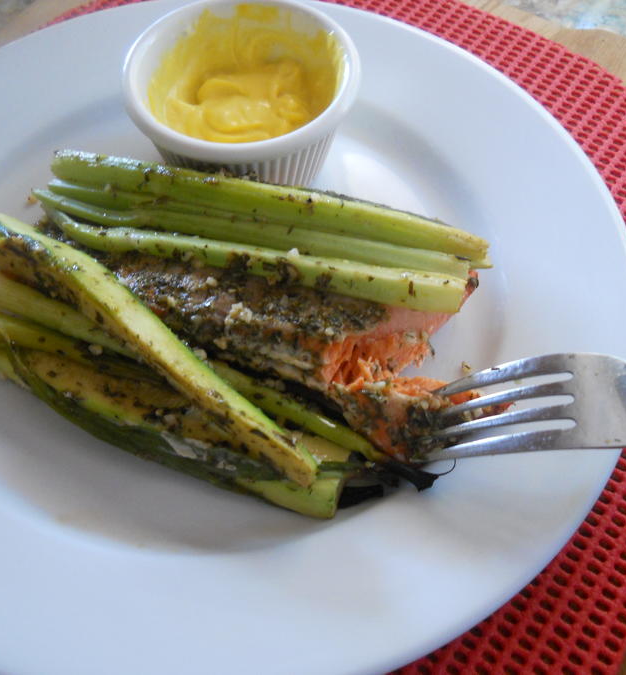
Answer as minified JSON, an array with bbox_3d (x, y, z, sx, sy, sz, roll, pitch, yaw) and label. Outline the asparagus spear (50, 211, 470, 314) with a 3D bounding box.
[{"bbox_3d":[-0.018,-0.024,0.297,0.132,0.009,0.011,11,58,8],"label":"asparagus spear"}]

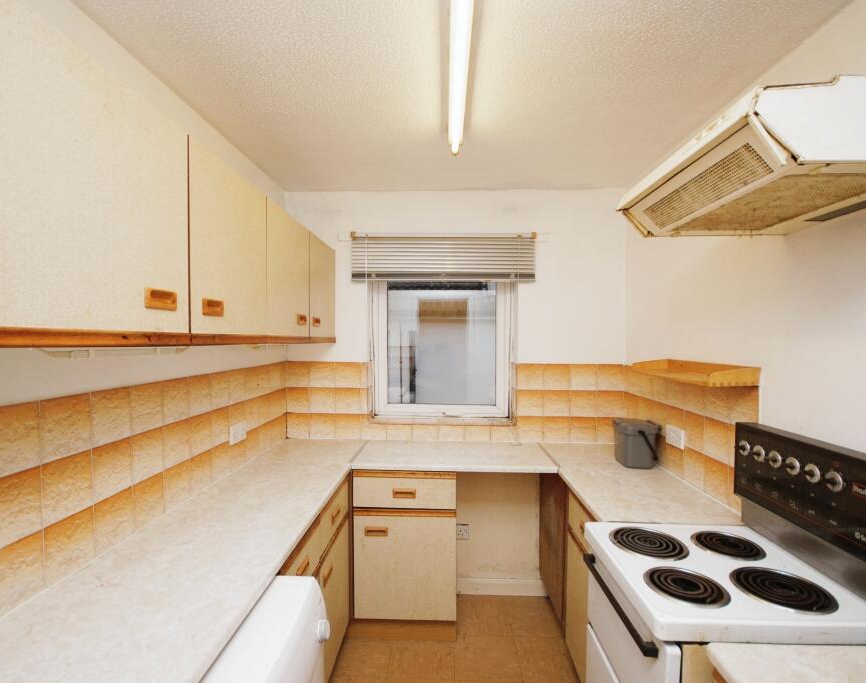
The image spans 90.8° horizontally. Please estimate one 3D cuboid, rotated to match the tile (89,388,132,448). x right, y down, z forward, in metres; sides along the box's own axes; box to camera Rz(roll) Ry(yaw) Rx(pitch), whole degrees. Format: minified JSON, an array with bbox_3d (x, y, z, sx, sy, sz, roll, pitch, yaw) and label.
[{"bbox_3d":[-0.916,0.212,1.213,0.010,0.150,0.150,0,0,2],"label":"tile"}]

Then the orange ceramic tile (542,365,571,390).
[{"bbox_3d":[0.712,0.208,2.453,0.150,0.150,0.010,0,1,2],"label":"orange ceramic tile"}]

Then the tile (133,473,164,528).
[{"bbox_3d":[-0.913,0.512,1.370,0.010,0.147,0.150,0,0,2],"label":"tile"}]

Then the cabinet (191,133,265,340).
[{"bbox_3d":[-0.760,-0.261,1.300,0.298,0.525,0.472,0,1,2],"label":"cabinet"}]

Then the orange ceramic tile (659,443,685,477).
[{"bbox_3d":[1.095,0.527,1.910,0.010,0.148,0.149,0,1,3],"label":"orange ceramic tile"}]

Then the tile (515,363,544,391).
[{"bbox_3d":[0.564,0.208,2.476,0.151,0.151,0.010,0,1,3],"label":"tile"}]

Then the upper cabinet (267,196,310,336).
[{"bbox_3d":[-0.742,-0.255,1.783,0.305,0.530,0.490,0,0,2],"label":"upper cabinet"}]

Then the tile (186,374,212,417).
[{"bbox_3d":[-0.928,0.214,1.693,0.010,0.154,0.143,0,1,3],"label":"tile"}]

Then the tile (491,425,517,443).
[{"bbox_3d":[0.412,0.535,2.482,0.150,0.100,0.010,0,0,2],"label":"tile"}]

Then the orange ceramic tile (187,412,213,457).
[{"bbox_3d":[-0.928,0.370,1.696,0.010,0.154,0.143,0,1,3],"label":"orange ceramic tile"}]

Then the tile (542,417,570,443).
[{"bbox_3d":[0.715,0.509,2.466,0.150,0.148,0.010,0,1,2],"label":"tile"}]

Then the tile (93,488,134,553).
[{"bbox_3d":[-0.917,0.511,1.226,0.010,0.147,0.150,0,0,2],"label":"tile"}]

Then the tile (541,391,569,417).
[{"bbox_3d":[0.712,0.358,2.454,0.150,0.150,0.010,0,1,2],"label":"tile"}]

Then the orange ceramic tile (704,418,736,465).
[{"bbox_3d":[1.085,0.377,1.620,0.010,0.151,0.149,0,1,3],"label":"orange ceramic tile"}]

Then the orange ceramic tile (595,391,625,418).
[{"bbox_3d":[1.018,0.359,2.443,0.153,0.150,0.010,0,1,2],"label":"orange ceramic tile"}]

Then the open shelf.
[{"bbox_3d":[0.985,0.114,1.669,0.164,0.060,0.585,0,1,2],"label":"open shelf"}]

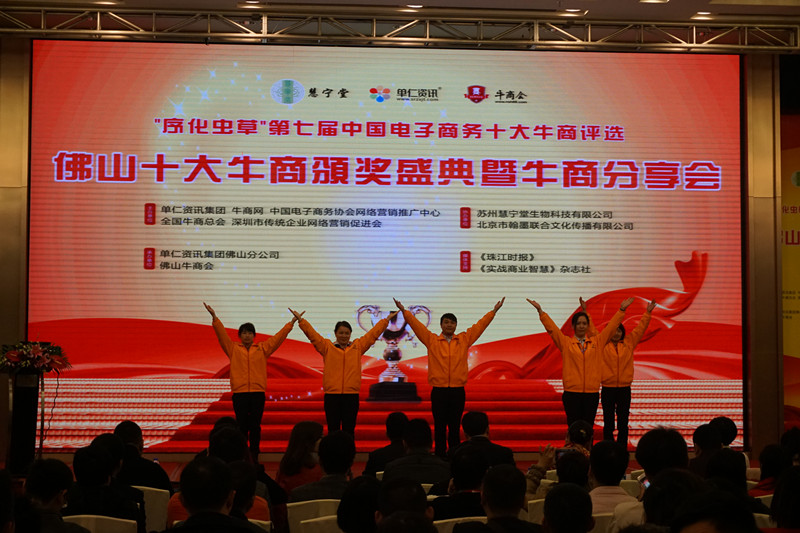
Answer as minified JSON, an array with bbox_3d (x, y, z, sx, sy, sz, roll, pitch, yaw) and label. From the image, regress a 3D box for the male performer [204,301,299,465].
[{"bbox_3d":[-1.618,1.298,18.400,1.100,1.800,0.360,0,-3,-6],"label":"male performer"}]

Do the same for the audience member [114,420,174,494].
[{"bbox_3d":[-1.674,1.613,10.662,0.520,1.250,0.750,0,-3,7],"label":"audience member"}]

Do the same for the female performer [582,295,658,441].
[{"bbox_3d":[2.499,1.295,19.100,0.900,1.880,0.360,0,-3,-1],"label":"female performer"}]

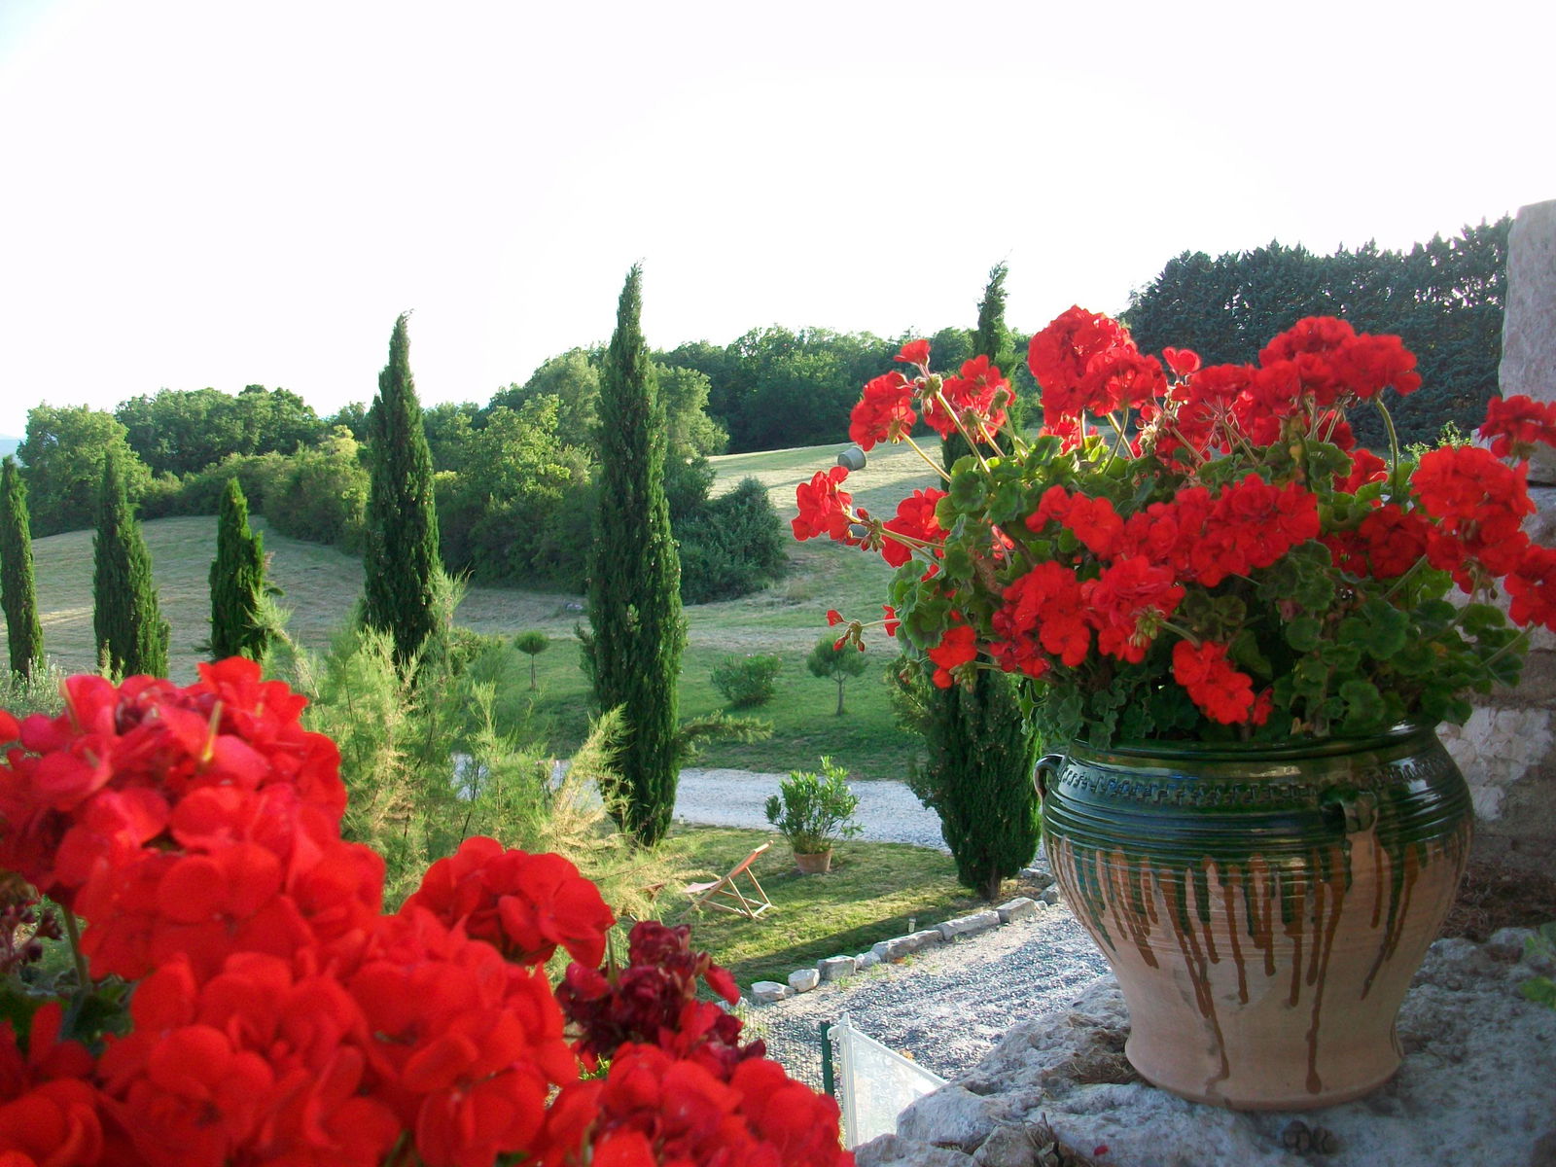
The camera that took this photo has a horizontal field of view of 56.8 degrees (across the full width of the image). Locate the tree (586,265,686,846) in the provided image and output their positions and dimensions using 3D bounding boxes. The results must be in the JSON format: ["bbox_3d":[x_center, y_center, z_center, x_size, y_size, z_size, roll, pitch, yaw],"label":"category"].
[{"bbox_3d":[-2.248,-0.383,22.830,1.543,9.183,1.543,0,5,0],"label":"tree"}]

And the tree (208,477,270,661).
[{"bbox_3d":[-13.601,0.125,36.047,1.554,5.567,1.554,0,5,0],"label":"tree"}]

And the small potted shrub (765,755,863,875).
[{"bbox_3d":[0.538,3.449,21.518,1.455,1.777,1.382,0,5,0],"label":"small potted shrub"}]

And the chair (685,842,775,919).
[{"bbox_3d":[-0.689,4.057,19.598,1.120,0.910,0.580,1,5,16],"label":"chair"}]

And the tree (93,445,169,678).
[{"bbox_3d":[-15.871,-0.228,35.061,1.778,6.242,1.778,0,5,0],"label":"tree"}]

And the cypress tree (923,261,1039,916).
[{"bbox_3d":[2.880,0.051,19.958,1.636,8.820,1.636,0,5,0],"label":"cypress tree"}]

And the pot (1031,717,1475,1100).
[{"bbox_3d":[0.431,0.285,1.297,0.390,0.303,0.385,0,5,0],"label":"pot"}]

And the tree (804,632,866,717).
[{"bbox_3d":[1.309,2.021,31.854,1.346,1.821,1.346,0,5,0],"label":"tree"}]

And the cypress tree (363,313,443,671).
[{"bbox_3d":[-9.427,-2.077,35.992,1.947,9.265,1.947,0,5,0],"label":"cypress tree"}]

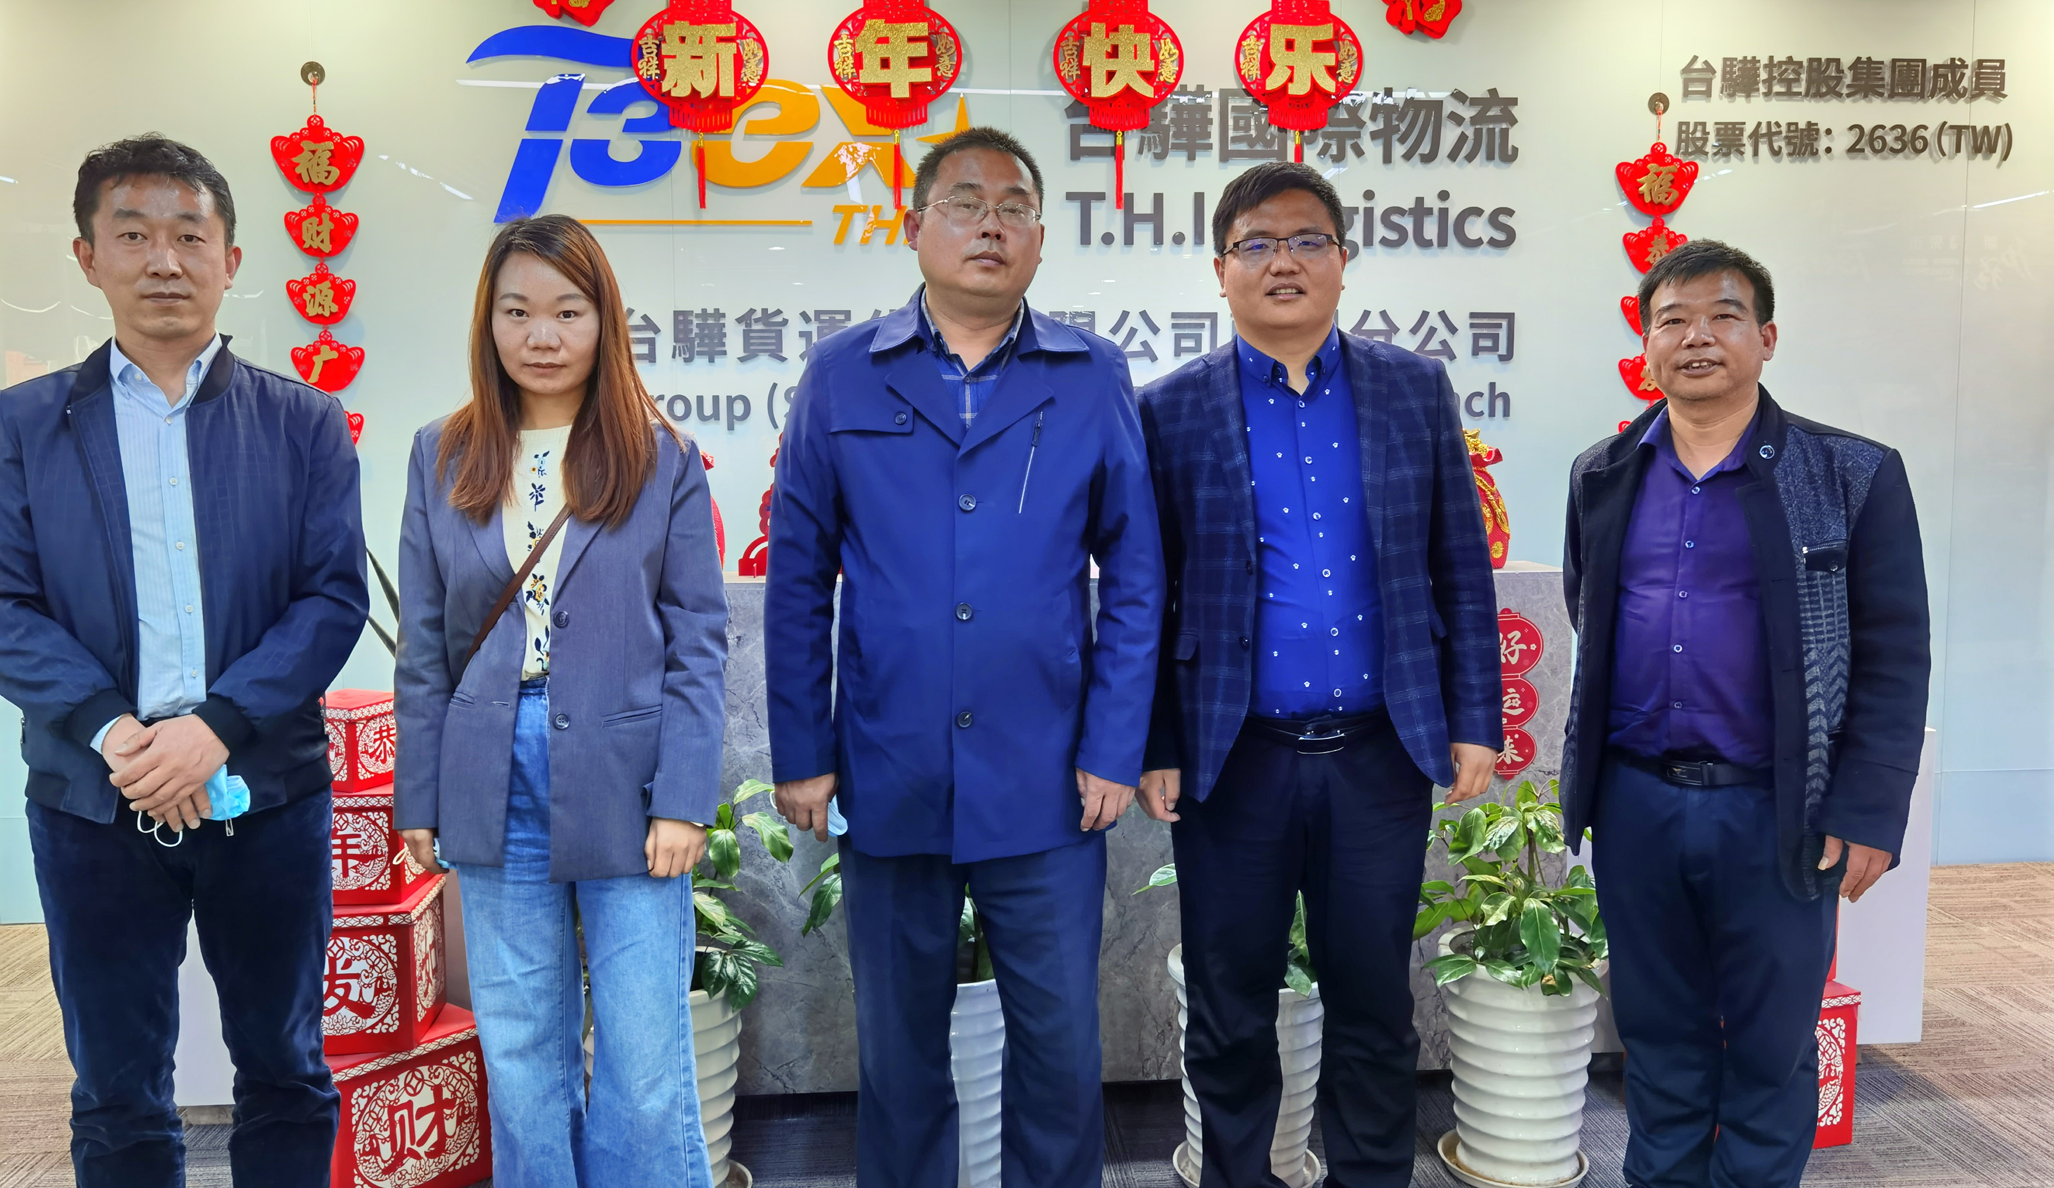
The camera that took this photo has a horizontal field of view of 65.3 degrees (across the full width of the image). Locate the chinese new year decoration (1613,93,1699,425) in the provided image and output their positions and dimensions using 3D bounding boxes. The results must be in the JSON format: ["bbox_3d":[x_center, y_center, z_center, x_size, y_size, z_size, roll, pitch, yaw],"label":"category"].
[{"bbox_3d":[1.842,-0.879,4.679,0.257,1.105,0.030,-1,5,-5],"label":"chinese new year decoration"}]

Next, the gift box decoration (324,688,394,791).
[{"bbox_3d":[-1.223,0.268,2.910,0.157,0.148,0.157,2,6,23],"label":"gift box decoration"}]

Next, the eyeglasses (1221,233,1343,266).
[{"bbox_3d":[0.366,-0.496,2.310,0.146,0.042,0.138,0,5,0],"label":"eyeglasses"}]

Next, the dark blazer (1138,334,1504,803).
[{"bbox_3d":[0.455,-0.045,2.538,0.565,0.740,0.300,0,6,9],"label":"dark blazer"}]

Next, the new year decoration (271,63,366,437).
[{"bbox_3d":[-1.930,-0.868,4.376,0.246,1.141,0.030,-1,5,-5],"label":"new year decoration"}]

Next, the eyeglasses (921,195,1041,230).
[{"bbox_3d":[-0.066,-0.557,2.340,0.142,0.045,0.135,4,4,-15],"label":"eyeglasses"}]

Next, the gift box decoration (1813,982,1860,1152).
[{"bbox_3d":[1.387,0.891,3.126,0.295,0.292,0.295,-2,5,-16],"label":"gift box decoration"}]

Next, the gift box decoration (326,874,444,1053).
[{"bbox_3d":[-1.173,0.658,2.837,0.233,0.240,0.233,-1,5,-6],"label":"gift box decoration"}]

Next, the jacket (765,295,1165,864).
[{"bbox_3d":[-0.098,-0.029,2.468,0.605,0.860,0.320,-1,5,-1],"label":"jacket"}]

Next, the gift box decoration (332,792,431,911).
[{"bbox_3d":[-1.210,0.440,2.907,0.206,0.195,0.206,-1,5,-3],"label":"gift box decoration"}]

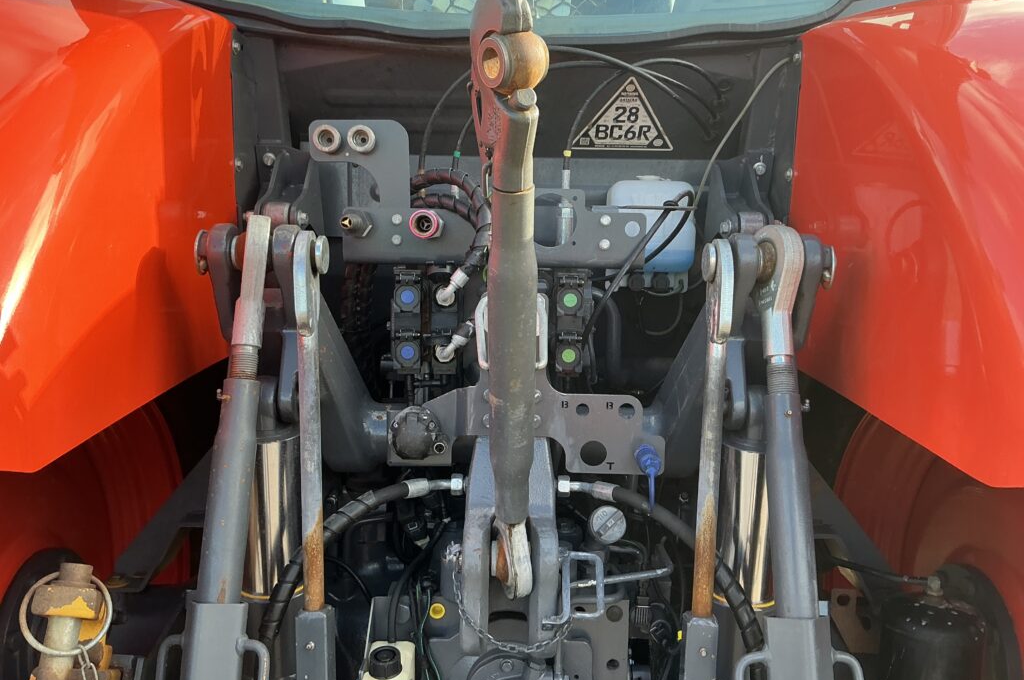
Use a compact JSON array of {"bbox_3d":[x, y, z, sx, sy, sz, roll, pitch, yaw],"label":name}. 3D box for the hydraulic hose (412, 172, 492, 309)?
[{"bbox_3d":[-0.089,-0.151,1.220,0.112,0.195,0.130,1,8,0],"label":"hydraulic hose"}]

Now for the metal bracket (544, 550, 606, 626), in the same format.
[{"bbox_3d":[0.079,0.309,1.030,0.072,0.082,0.045,1,8,0],"label":"metal bracket"}]

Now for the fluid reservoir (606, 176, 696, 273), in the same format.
[{"bbox_3d":[0.221,-0.183,1.310,0.130,0.142,0.100,1,8,0],"label":"fluid reservoir"}]

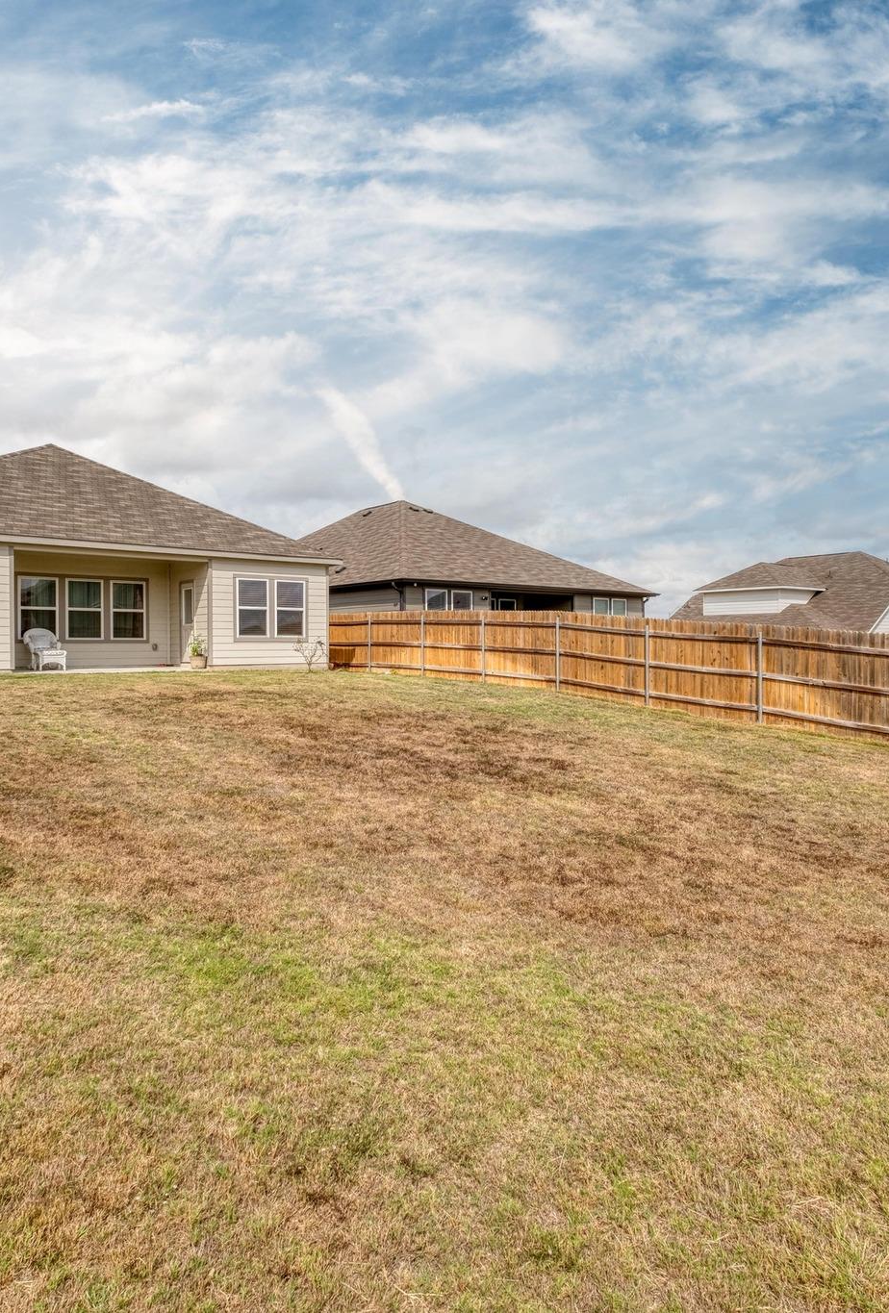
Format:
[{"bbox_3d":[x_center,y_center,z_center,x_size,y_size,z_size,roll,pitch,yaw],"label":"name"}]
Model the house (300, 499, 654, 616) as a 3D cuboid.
[{"bbox_3d":[-2.350,-3.170,37.100,13.700,7.150,19.300,-1,1,-40],"label":"house"}]

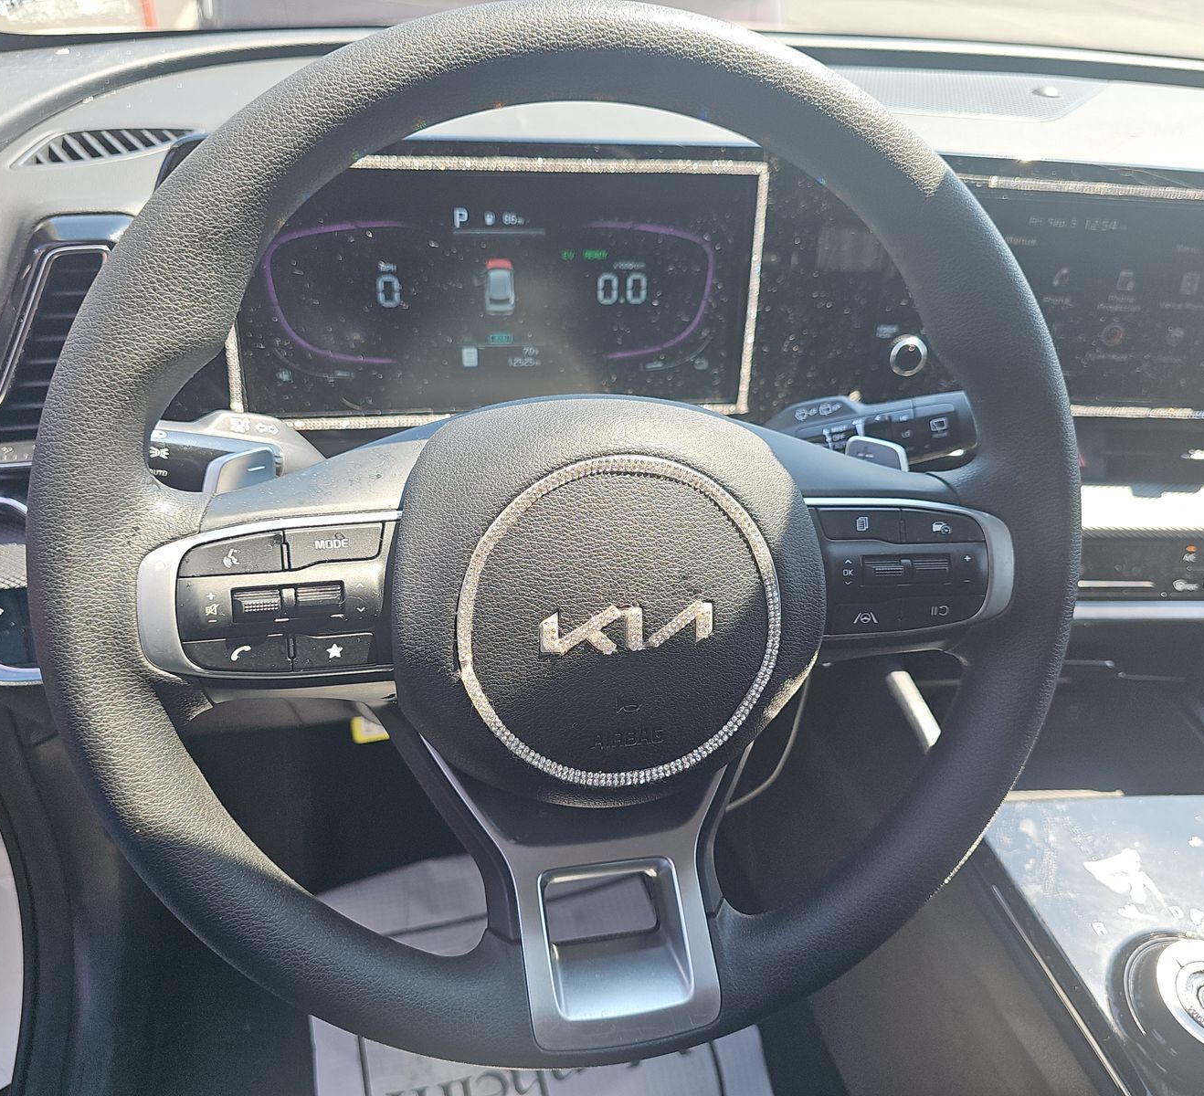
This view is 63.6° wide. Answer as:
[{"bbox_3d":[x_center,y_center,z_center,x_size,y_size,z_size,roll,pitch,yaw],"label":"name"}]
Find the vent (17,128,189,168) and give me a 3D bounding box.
[{"bbox_3d":[-0.300,-0.245,0.597,0.112,0.018,0.047,-9,46,-7],"label":"vent"}]

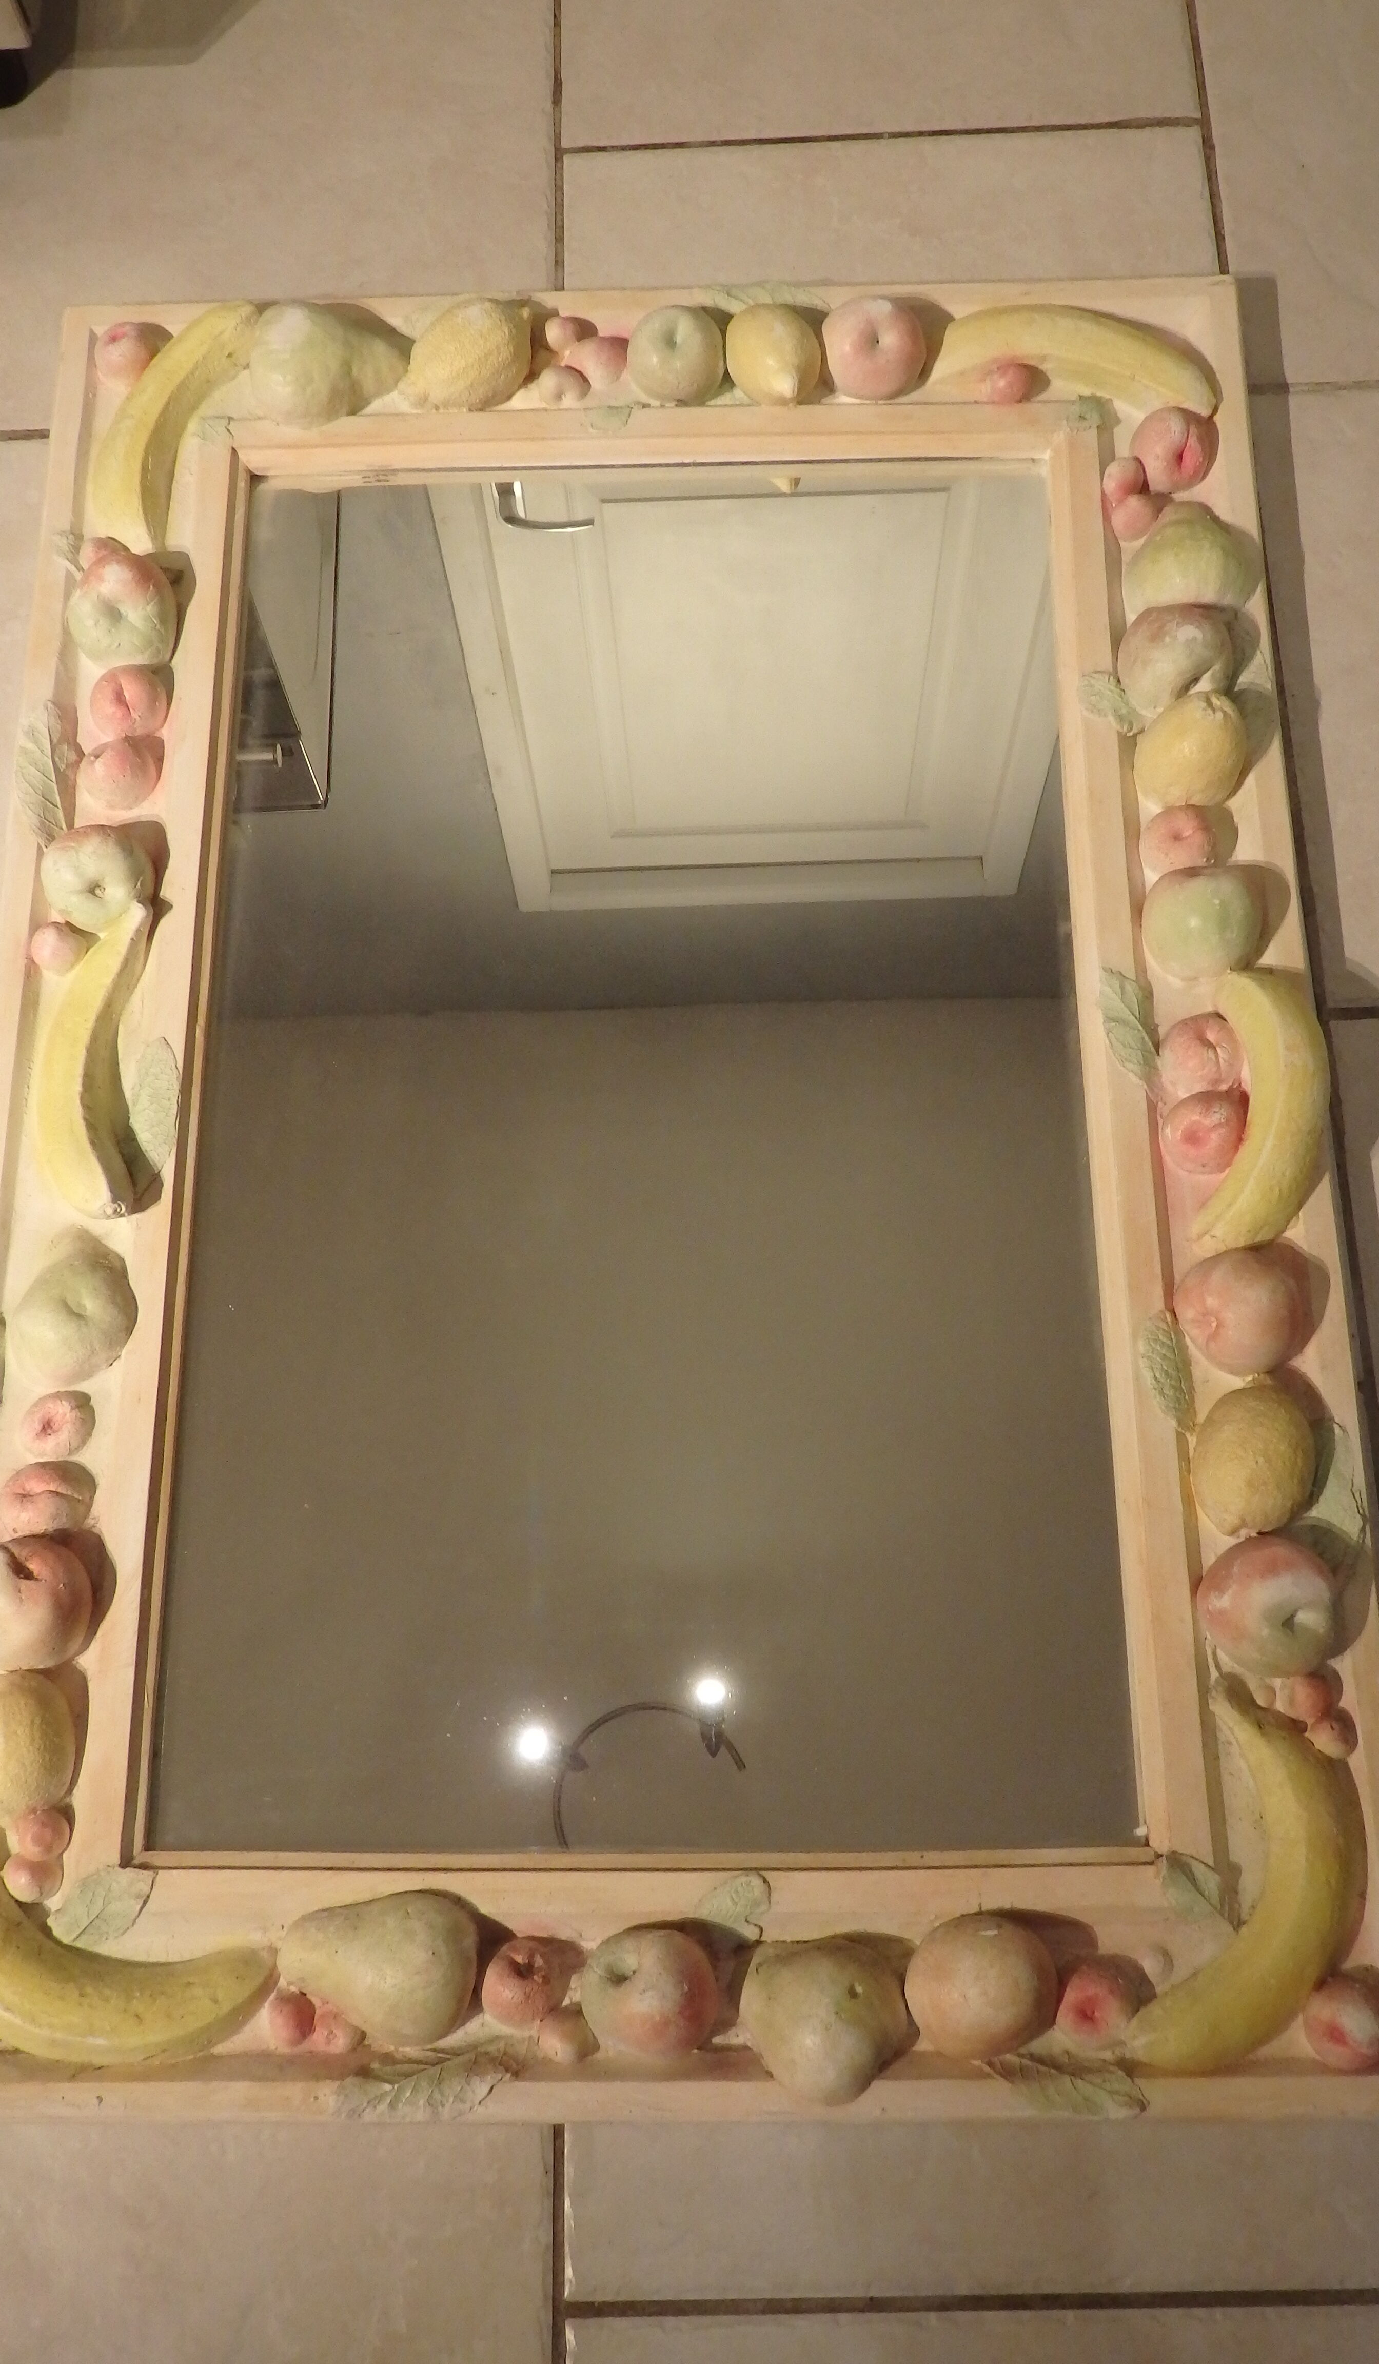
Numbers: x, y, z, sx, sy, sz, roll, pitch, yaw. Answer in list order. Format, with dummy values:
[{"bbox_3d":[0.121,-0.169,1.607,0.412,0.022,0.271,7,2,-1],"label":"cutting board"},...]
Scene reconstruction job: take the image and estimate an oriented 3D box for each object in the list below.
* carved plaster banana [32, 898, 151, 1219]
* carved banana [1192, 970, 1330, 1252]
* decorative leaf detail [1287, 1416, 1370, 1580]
[{"bbox_3d":[-0.310,-0.061,1.057,0.056,0.034,0.175,-2,71,1],"label":"carved plaster banana"},{"bbox_3d":[0.289,-0.031,1.027,0.059,0.034,0.150,12,72,6],"label":"carved banana"},{"bbox_3d":[0.336,0.166,1.079,0.038,0.012,0.087,-5,71,0],"label":"decorative leaf detail"}]

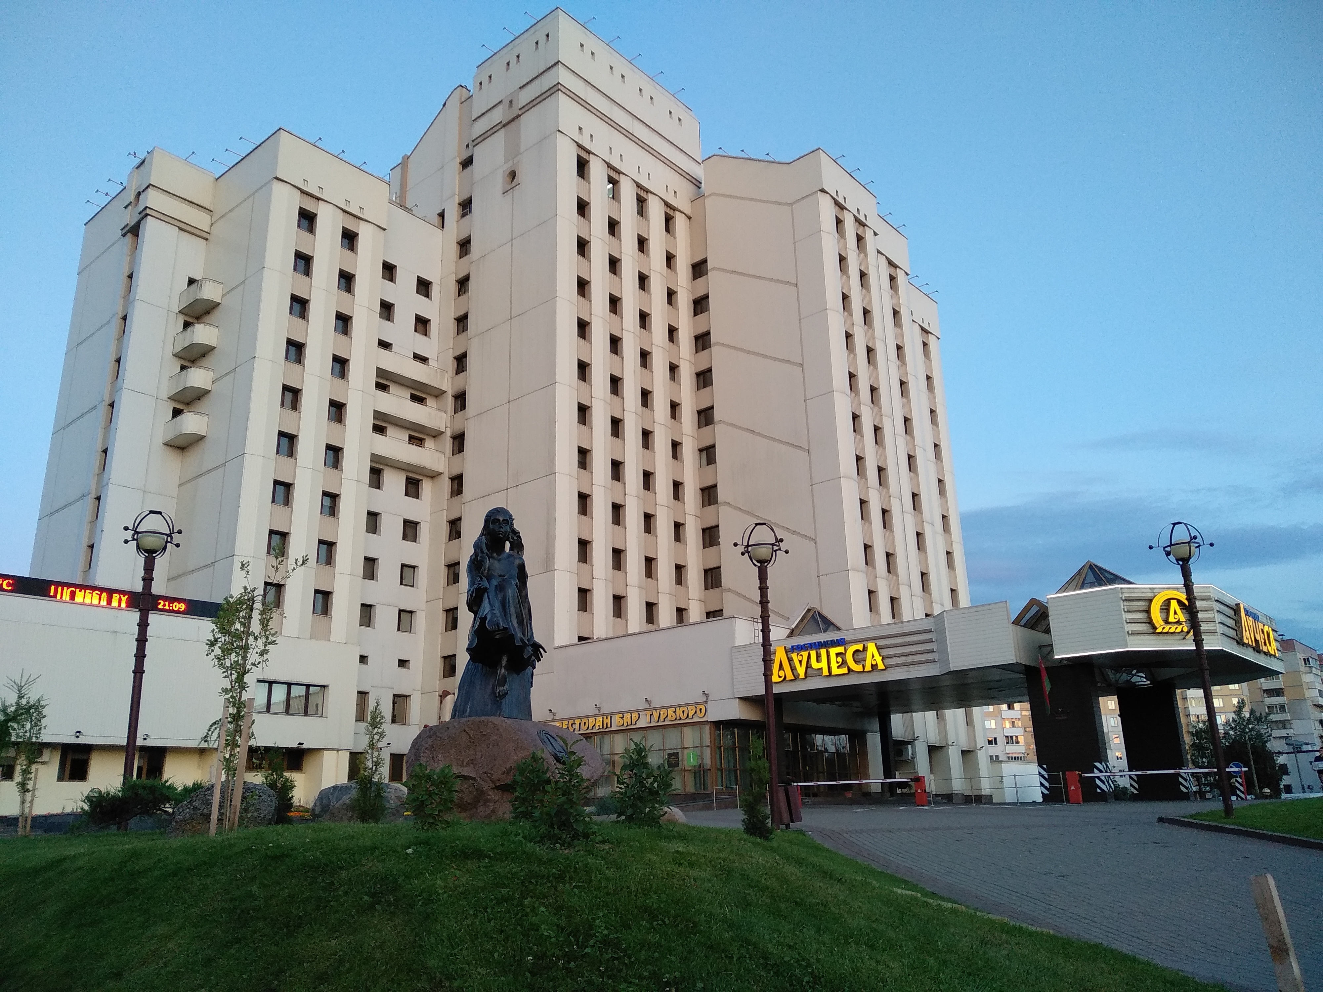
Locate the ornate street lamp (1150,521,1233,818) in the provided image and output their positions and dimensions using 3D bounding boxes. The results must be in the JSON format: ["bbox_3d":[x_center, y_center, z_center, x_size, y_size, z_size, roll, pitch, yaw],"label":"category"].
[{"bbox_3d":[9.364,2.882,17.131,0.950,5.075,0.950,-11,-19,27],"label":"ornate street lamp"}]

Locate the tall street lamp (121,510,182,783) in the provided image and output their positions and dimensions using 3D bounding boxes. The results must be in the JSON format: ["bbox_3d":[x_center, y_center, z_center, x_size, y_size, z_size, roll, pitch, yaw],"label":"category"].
[{"bbox_3d":[-8.293,2.654,15.785,0.950,5.075,0.950,7,-19,-27],"label":"tall street lamp"}]

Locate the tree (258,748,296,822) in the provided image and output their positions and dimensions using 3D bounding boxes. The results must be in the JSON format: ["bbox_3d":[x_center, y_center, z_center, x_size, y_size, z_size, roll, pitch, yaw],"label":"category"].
[{"bbox_3d":[-4.992,3.773,12.903,0.498,0.956,0.500,5,-18,-20],"label":"tree"}]

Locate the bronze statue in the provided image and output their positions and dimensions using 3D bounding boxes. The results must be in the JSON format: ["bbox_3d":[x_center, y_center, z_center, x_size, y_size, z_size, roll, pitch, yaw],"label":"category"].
[{"bbox_3d":[-1.919,1.329,11.638,1.090,2.508,1.000,1,-17,-9],"label":"bronze statue"}]

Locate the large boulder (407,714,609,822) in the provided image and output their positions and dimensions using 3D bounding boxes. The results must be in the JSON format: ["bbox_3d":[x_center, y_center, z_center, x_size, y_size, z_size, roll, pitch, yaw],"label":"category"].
[{"bbox_3d":[-1.744,3.087,11.097,2.187,1.218,1.900,1,-17,-9],"label":"large boulder"}]

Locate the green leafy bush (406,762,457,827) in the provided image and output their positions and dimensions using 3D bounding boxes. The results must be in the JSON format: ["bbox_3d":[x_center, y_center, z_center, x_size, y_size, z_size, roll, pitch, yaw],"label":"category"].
[{"bbox_3d":[-2.141,2.789,9.255,0.488,0.599,0.464,2,-18,-12],"label":"green leafy bush"}]

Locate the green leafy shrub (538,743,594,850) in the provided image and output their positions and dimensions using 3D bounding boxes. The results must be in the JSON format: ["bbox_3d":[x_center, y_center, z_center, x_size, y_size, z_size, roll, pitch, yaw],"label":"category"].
[{"bbox_3d":[-0.815,2.538,8.434,0.498,0.815,0.473,0,-17,-6],"label":"green leafy shrub"}]

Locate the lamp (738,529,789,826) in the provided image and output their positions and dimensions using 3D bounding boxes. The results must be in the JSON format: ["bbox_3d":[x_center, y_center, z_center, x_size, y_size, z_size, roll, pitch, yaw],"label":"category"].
[{"bbox_3d":[1.820,2.893,16.722,0.950,5.122,0.950,-3,-17,6],"label":"lamp"}]

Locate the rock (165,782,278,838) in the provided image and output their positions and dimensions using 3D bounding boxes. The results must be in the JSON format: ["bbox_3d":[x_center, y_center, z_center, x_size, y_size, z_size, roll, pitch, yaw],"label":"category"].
[{"bbox_3d":[-5.337,3.815,12.056,1.294,0.668,1.100,6,-18,-22],"label":"rock"}]

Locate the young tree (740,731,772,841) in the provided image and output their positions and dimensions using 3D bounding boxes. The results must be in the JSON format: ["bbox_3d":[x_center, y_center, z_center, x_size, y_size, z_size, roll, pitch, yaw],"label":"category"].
[{"bbox_3d":[1.212,3.704,12.661,0.408,1.300,0.420,-3,-17,5],"label":"young tree"}]

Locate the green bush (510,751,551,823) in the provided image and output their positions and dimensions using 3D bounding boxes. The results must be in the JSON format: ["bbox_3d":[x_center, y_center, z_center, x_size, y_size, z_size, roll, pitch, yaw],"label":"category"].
[{"bbox_3d":[-1.186,2.687,9.125,0.405,0.674,0.405,1,-18,-7],"label":"green bush"}]

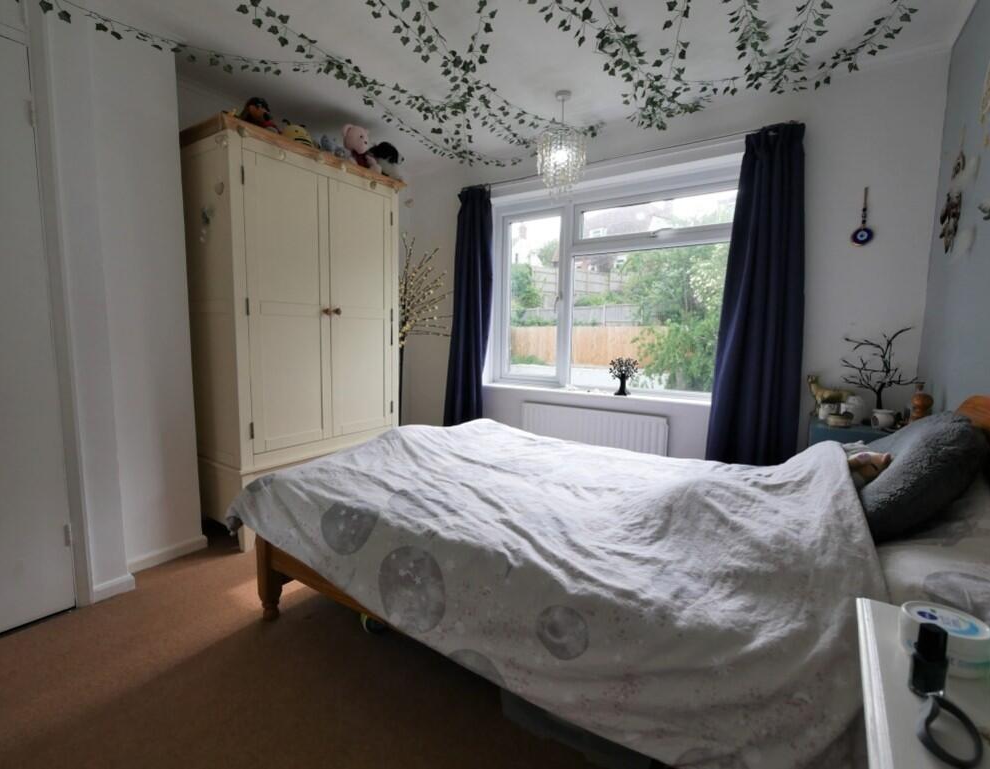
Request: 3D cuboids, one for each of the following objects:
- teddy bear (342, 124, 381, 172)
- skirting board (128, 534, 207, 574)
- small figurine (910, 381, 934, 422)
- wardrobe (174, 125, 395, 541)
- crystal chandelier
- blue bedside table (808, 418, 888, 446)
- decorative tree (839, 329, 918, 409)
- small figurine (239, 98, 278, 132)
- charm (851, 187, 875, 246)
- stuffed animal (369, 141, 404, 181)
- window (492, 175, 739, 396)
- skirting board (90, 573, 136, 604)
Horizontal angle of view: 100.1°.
[{"bbox_3d":[-0.786,-1.379,2.445,0.160,0.270,0.180,4,6,25],"label":"teddy bear"},{"bbox_3d":[-1.496,0.778,1.905,0.020,0.058,0.296,5,7,34],"label":"skirting board"},{"bbox_3d":[1.721,0.079,1.673,0.060,0.170,0.058,7,8,43],"label":"small figurine"},{"bbox_3d":[-1.124,-0.239,2.442,0.580,1.986,1.032,5,7,35],"label":"wardrobe"},{"bbox_3d":[0.332,-1.205,2.073,0.248,0.470,0.248,1,6,0],"label":"crystal chandelier"},{"bbox_3d":[1.496,0.518,1.743,0.349,0.723,0.360,5,7,31],"label":"blue bedside table"},{"bbox_3d":[1.531,-0.067,1.650,0.225,0.325,0.160,5,7,31],"label":"decorative tree"},{"bbox_3d":[-1.121,-1.280,1.978,0.140,0.180,0.140,4,6,25],"label":"small figurine"},{"bbox_3d":[1.598,-0.724,1.793,0.076,0.248,0.018,5,7,31],"label":"charm"},{"bbox_3d":[-0.679,-1.384,2.598,0.190,0.250,0.150,1,6,2],"label":"stuffed animal"},{"bbox_3d":[0.663,-0.564,2.549,1.571,1.228,0.090,5,7,31],"label":"window"},{"bbox_3d":[-1.503,0.804,1.634,0.020,0.060,0.125,5,7,34],"label":"skirting board"}]

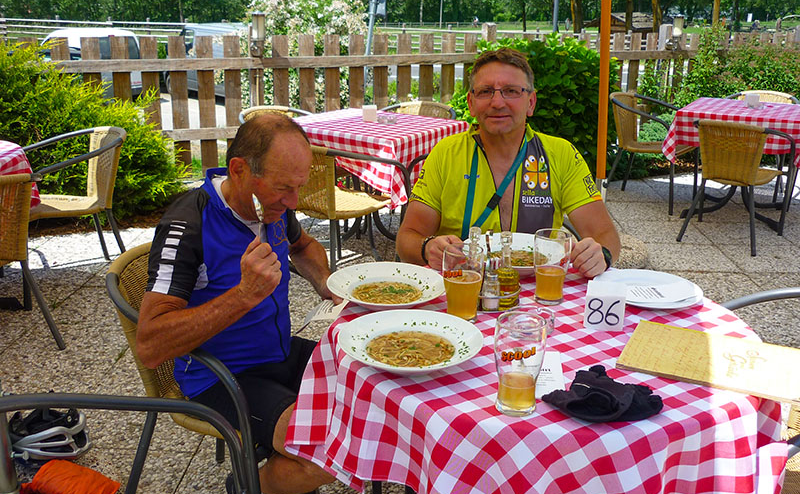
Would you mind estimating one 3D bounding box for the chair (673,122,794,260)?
[{"bbox_3d":[2.036,-0.417,4.618,0.550,0.750,0.570,14,22,35],"label":"chair"}]

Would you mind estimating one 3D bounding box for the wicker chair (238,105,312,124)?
[{"bbox_3d":[-0.632,-0.450,4.685,0.570,0.750,0.550,15,23,39],"label":"wicker chair"}]

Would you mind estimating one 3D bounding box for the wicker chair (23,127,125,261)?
[{"bbox_3d":[-1.698,-0.185,3.850,0.570,0.750,0.550,-15,23,-38],"label":"wicker chair"}]

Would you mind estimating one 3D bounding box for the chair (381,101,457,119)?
[{"bbox_3d":[0.014,-0.497,4.838,0.550,0.750,0.570,12,21,32],"label":"chair"}]

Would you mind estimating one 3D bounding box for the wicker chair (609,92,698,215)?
[{"bbox_3d":[1.784,-0.675,5.428,0.600,0.755,0.560,14,22,38],"label":"wicker chair"}]

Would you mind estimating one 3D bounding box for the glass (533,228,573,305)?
[{"bbox_3d":[0.337,0.046,1.692,0.083,0.155,0.083,0,17,0],"label":"glass"}]

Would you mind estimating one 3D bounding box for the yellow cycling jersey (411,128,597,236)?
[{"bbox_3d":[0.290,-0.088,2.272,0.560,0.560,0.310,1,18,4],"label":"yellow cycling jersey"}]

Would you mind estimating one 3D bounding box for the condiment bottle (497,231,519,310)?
[{"bbox_3d":[0.239,0.048,1.681,0.049,0.170,0.049,0,18,0],"label":"condiment bottle"}]

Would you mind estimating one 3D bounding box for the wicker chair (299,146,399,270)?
[{"bbox_3d":[-0.332,-0.180,3.883,0.560,0.755,0.600,14,22,38],"label":"wicker chair"}]

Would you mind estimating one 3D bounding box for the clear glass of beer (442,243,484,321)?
[{"bbox_3d":[0.132,0.076,1.595,0.083,0.155,0.083,0,17,0],"label":"clear glass of beer"}]

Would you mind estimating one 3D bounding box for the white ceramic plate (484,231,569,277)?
[{"bbox_3d":[0.290,0.026,1.948,0.266,0.045,0.266,0,17,0],"label":"white ceramic plate"}]

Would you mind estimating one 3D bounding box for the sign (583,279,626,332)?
[{"bbox_3d":[0.427,0.122,1.590,0.077,0.070,0.098,4,17,13],"label":"sign"}]

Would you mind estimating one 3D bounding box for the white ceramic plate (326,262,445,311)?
[{"bbox_3d":[-0.027,0.104,1.729,0.275,0.043,0.275,0,18,0],"label":"white ceramic plate"}]

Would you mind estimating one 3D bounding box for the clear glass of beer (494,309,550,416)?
[{"bbox_3d":[0.196,0.195,1.262,0.083,0.158,0.083,0,18,0],"label":"clear glass of beer"}]

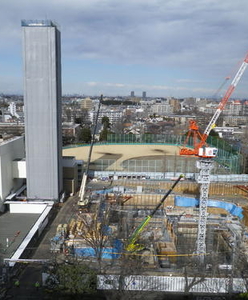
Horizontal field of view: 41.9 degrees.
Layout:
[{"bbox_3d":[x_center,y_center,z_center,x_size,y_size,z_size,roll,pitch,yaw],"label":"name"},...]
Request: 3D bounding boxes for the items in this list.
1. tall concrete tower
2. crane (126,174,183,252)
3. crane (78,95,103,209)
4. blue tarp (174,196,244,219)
[{"bbox_3d":[-26.980,-12.140,109.890,10.700,59.400,8.200,1,9,2],"label":"tall concrete tower"},{"bbox_3d":[9.100,17.860,91.150,20.600,20.400,3.600,-6,12,-35],"label":"crane"},{"bbox_3d":[-10.990,0.020,107.720,3.400,36.600,15.500,5,10,24],"label":"crane"},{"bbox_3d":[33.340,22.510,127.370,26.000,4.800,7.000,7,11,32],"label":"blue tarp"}]

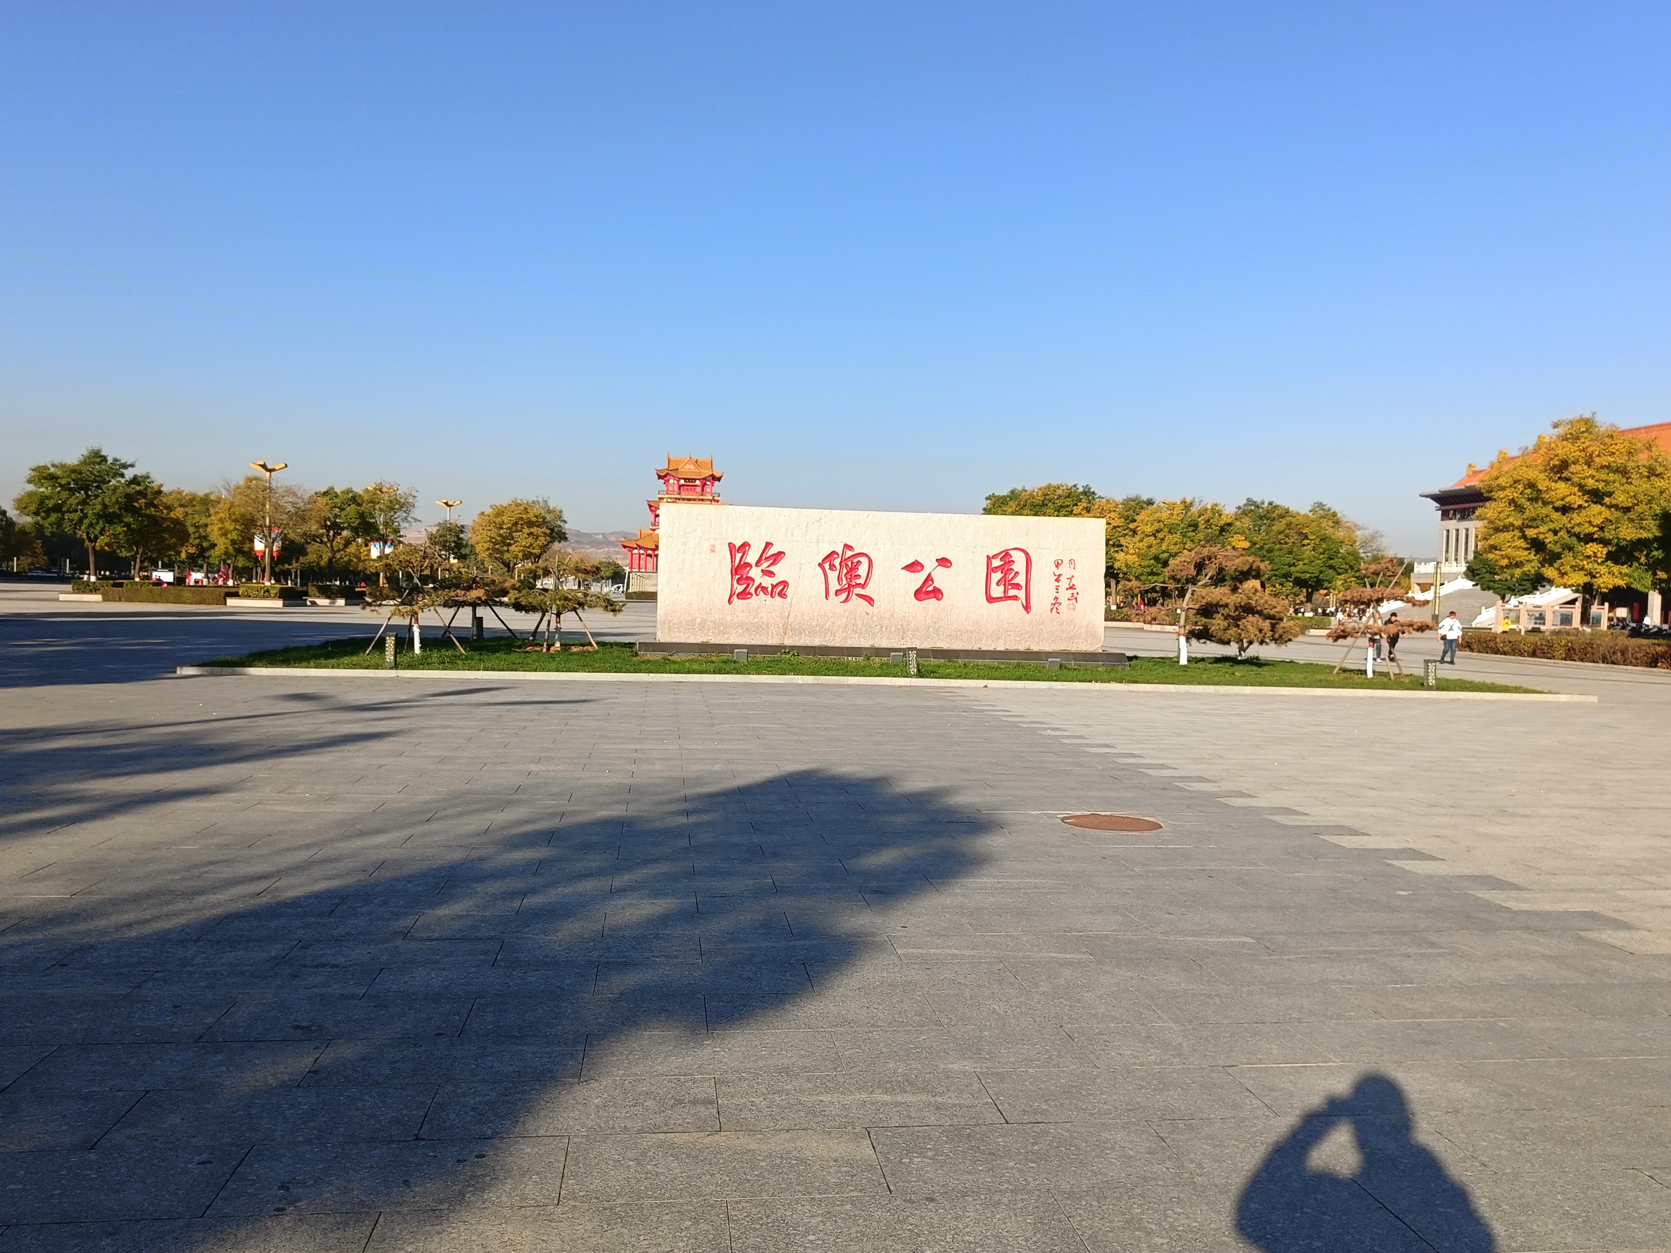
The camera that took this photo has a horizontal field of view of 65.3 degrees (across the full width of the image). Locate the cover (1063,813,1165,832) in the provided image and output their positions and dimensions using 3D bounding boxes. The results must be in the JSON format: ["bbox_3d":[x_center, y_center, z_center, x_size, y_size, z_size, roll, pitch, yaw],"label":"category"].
[{"bbox_3d":[2.075,1.485,9.773,0.768,0.040,0.768,2,1,0],"label":"cover"}]

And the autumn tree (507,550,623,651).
[{"bbox_3d":[-6.836,-0.708,32.972,2.942,2.450,2.800,2,1,0],"label":"autumn tree"}]

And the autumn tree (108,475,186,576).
[{"bbox_3d":[-50.665,-6.700,95.894,5.769,9.160,6.000,2,1,0],"label":"autumn tree"}]

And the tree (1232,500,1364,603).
[{"bbox_3d":[31.166,-4.128,87.899,8.902,8.730,8.000,2,1,0],"label":"tree"}]

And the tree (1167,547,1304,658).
[{"bbox_3d":[10.869,-0.628,35.464,3.733,3.115,3.300,2,1,0],"label":"tree"}]

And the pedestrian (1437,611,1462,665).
[{"bbox_3d":[19.935,0.345,42.280,0.700,1.695,0.500,2,1,21],"label":"pedestrian"}]

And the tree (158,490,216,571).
[{"bbox_3d":[-47.148,-6.302,95.000,4.700,7.470,4.900,1,1,-8],"label":"tree"}]

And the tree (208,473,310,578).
[{"bbox_3d":[-34.193,-5.324,77.500,6.300,7.280,6.100,1,1,-8],"label":"tree"}]

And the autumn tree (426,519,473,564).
[{"bbox_3d":[-31.965,-5.634,108.000,3.900,6.360,3.900,1,1,-8],"label":"autumn tree"}]

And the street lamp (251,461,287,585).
[{"bbox_3d":[-38.205,-6.360,87.888,2.556,9.710,2.200,2,1,0],"label":"street lamp"}]

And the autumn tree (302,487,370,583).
[{"bbox_3d":[-33.034,-5.557,86.000,4.900,7.410,5.000,1,1,-8],"label":"autumn tree"}]

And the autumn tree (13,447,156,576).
[{"bbox_3d":[-46.034,-6.530,80.000,8.600,8.810,8.200,1,1,-8],"label":"autumn tree"}]

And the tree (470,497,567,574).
[{"bbox_3d":[-27.421,-6.514,112.893,8.375,9.235,7.800,2,1,0],"label":"tree"}]

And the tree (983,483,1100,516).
[{"bbox_3d":[13.251,-4.769,84.000,7.800,8.720,7.600,1,1,-8],"label":"tree"}]

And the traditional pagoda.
[{"bbox_3d":[-22.311,-14.913,198.000,20.500,22.330,20.000,1,1,-9],"label":"traditional pagoda"}]

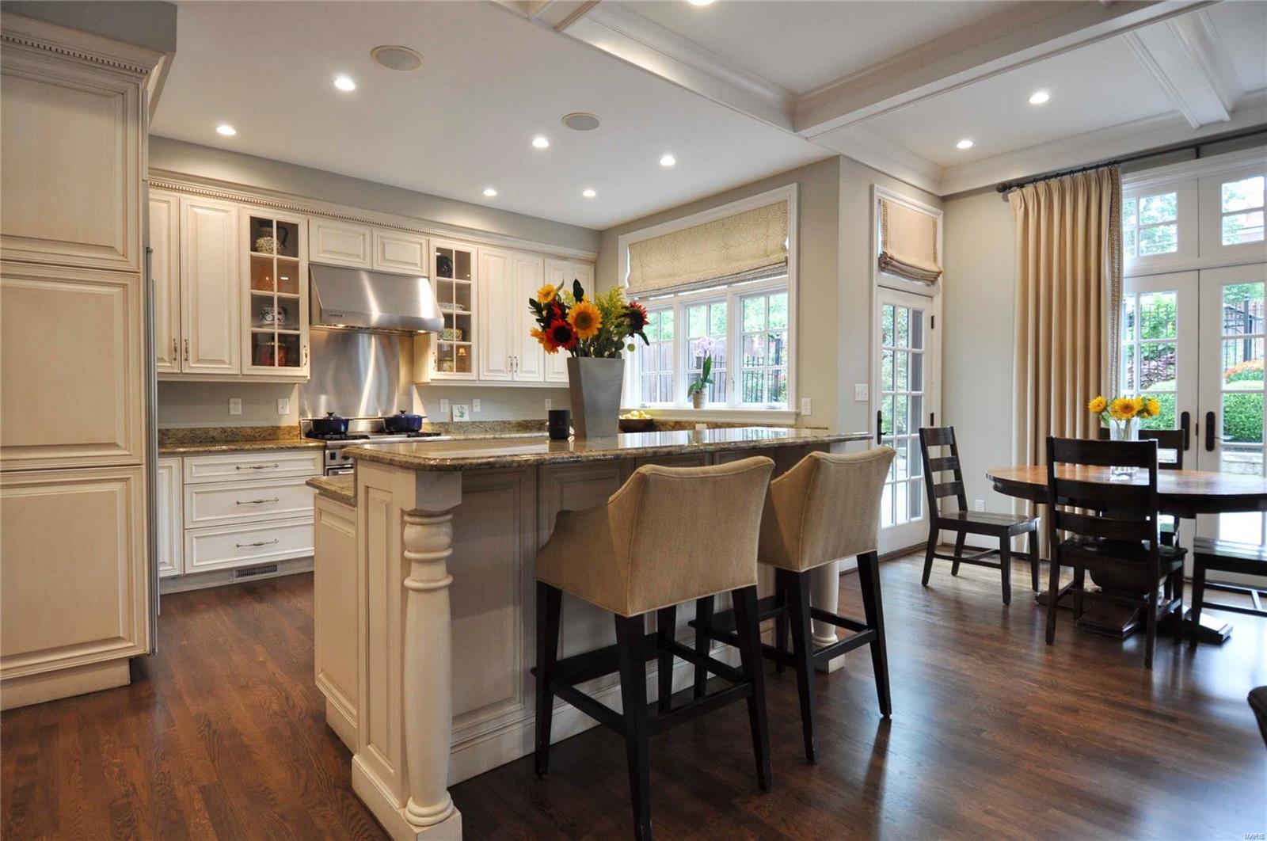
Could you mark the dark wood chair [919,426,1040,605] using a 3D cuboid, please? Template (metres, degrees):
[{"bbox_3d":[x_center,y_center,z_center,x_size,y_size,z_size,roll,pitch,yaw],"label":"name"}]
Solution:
[{"bbox_3d":[2.195,0.570,4.040,0.445,1.012,0.560,-2,3,-41],"label":"dark wood chair"}]

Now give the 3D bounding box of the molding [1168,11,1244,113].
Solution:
[{"bbox_3d":[3.065,-1.898,3.340,1.650,0.135,0.090,-2,3,-41],"label":"molding"}]

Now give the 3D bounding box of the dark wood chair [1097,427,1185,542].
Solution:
[{"bbox_3d":[2.990,0.584,3.830,0.561,1.024,0.468,-1,2,-40],"label":"dark wood chair"}]

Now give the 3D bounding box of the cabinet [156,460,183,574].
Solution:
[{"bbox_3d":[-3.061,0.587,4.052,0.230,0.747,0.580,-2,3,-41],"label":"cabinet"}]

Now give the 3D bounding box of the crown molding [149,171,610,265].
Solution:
[{"bbox_3d":[-1.748,-1.543,5.025,3.670,0.107,0.100,-2,3,-41],"label":"crown molding"}]

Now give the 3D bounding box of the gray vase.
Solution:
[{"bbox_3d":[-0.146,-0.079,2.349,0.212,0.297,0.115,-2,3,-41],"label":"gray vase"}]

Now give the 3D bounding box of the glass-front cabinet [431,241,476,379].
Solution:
[{"bbox_3d":[-1.611,-0.914,5.436,0.418,1.147,0.350,-2,3,-41],"label":"glass-front cabinet"}]

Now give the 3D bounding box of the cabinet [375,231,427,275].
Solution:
[{"bbox_3d":[-1.921,-1.307,5.076,0.440,0.315,0.345,-1,2,-40],"label":"cabinet"}]

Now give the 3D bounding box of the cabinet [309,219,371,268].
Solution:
[{"bbox_3d":[-2.257,-1.301,4.798,0.440,0.315,0.345,-1,2,-40],"label":"cabinet"}]

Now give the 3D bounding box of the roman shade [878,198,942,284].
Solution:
[{"bbox_3d":[2.195,-1.393,4.962,0.916,0.552,0.079,-1,2,-40],"label":"roman shade"}]

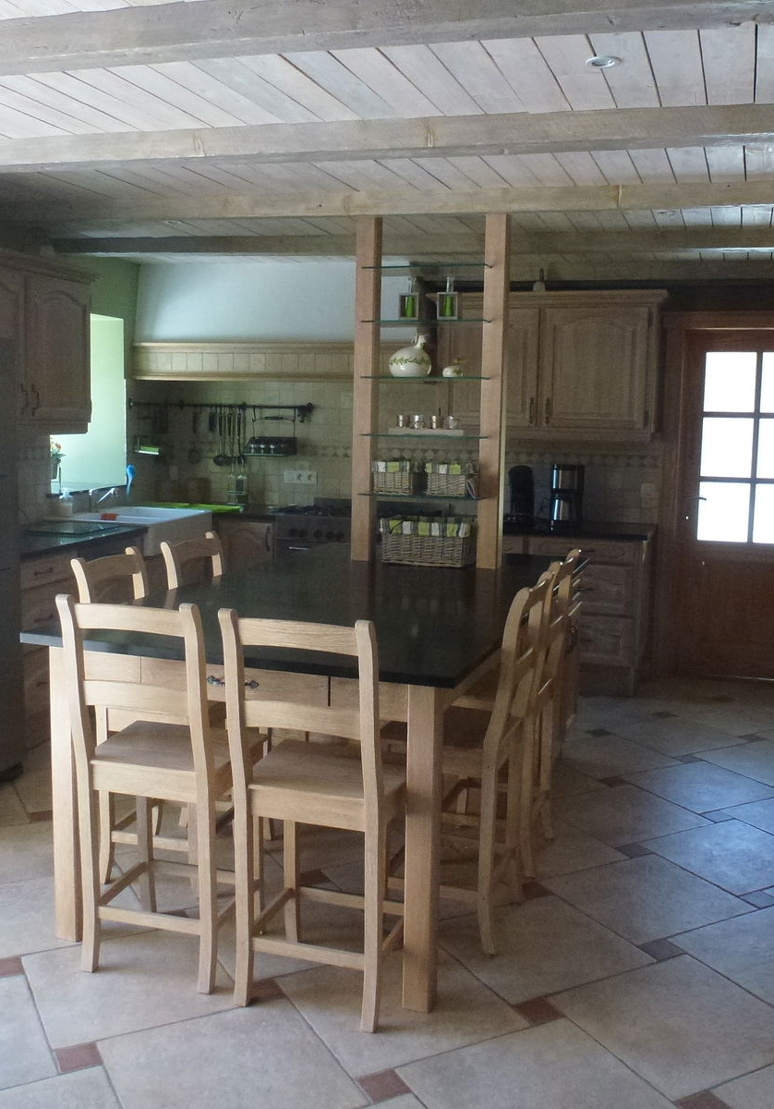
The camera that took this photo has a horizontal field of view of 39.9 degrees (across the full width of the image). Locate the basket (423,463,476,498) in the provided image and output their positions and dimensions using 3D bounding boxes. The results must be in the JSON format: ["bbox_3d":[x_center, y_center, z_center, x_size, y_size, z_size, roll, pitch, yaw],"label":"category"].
[{"bbox_3d":[0.268,-0.312,4.394,0.170,0.135,0.170,4,8,19],"label":"basket"}]

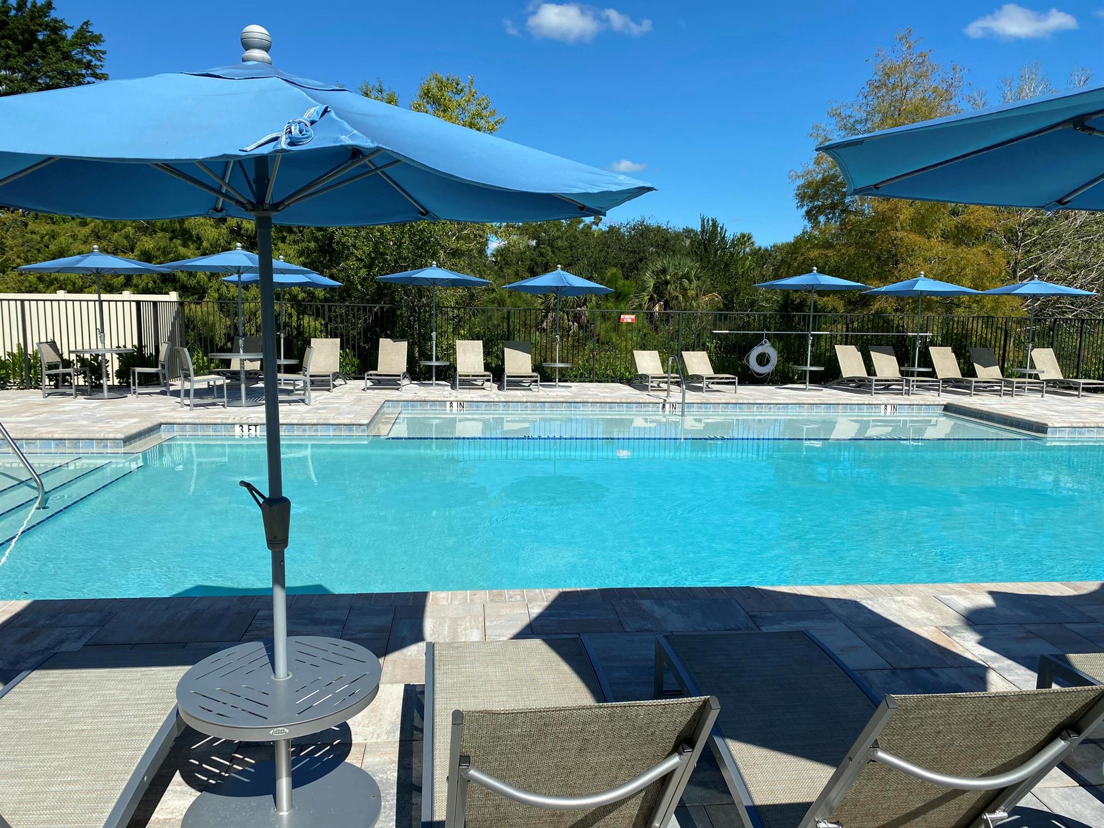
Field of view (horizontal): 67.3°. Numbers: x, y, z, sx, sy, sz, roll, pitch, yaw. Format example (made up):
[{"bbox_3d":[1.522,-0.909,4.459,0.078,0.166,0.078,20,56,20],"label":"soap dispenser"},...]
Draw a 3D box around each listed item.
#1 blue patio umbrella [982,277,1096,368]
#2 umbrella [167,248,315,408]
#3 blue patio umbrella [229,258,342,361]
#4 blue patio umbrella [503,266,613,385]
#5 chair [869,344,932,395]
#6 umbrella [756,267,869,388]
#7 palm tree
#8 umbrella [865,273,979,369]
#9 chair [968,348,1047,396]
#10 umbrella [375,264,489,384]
[{"bbox_3d":[9.778,-1.726,16.890,2.200,2.180,2.200,0,7,-6],"label":"blue patio umbrella"},{"bbox_3d":[-4.688,-1.348,12.511,2.200,2.400,2.200,0,7,-6],"label":"umbrella"},{"bbox_3d":[-5.030,-1.824,15.435,2.200,2.180,2.200,0,7,-6],"label":"blue patio umbrella"},{"bbox_3d":[0.132,-1.721,16.408,2.220,2.400,2.220,0,7,-6],"label":"blue patio umbrella"},{"bbox_3d":[6.913,-0.879,16.541,0.630,0.880,1.750,-1,8,-12],"label":"chair"},{"bbox_3d":[5.260,-1.679,16.814,2.270,2.400,2.270,0,7,-6],"label":"umbrella"},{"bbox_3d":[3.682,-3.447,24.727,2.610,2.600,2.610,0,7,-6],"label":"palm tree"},{"bbox_3d":[7.545,-1.663,17.018,2.280,2.400,2.280,0,7,-6],"label":"umbrella"},{"bbox_3d":[9.242,-0.879,17.045,0.670,0.910,1.800,0,7,-6],"label":"chair"},{"bbox_3d":[-2.311,-1.744,16.245,2.220,2.400,2.220,0,7,-6],"label":"umbrella"}]

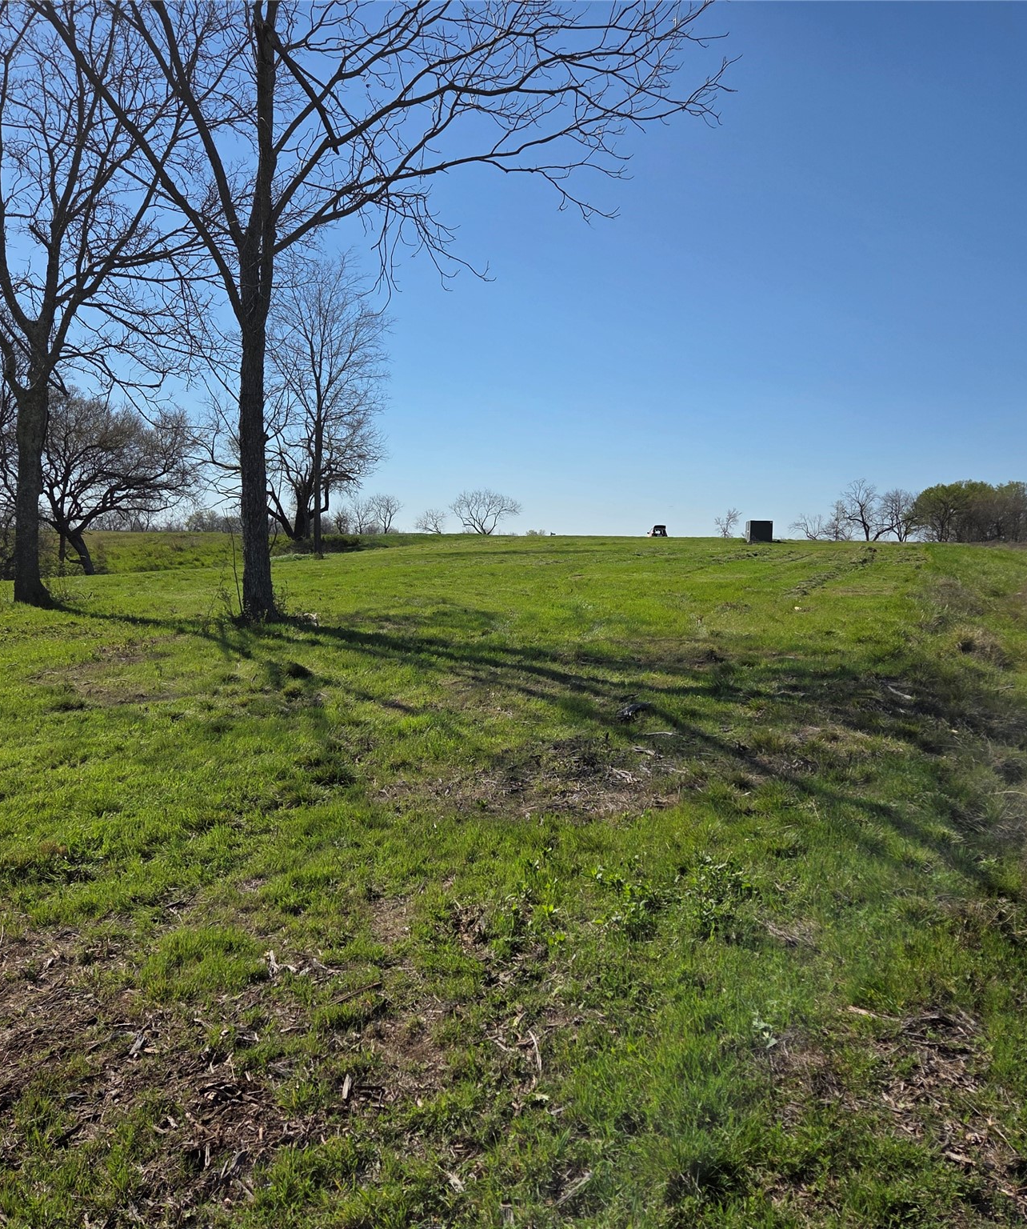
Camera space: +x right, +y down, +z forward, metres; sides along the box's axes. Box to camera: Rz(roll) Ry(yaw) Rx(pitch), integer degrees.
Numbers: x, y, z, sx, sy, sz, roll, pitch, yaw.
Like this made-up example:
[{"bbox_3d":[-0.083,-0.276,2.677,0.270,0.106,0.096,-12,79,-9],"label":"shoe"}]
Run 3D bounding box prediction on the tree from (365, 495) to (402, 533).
[{"bbox_3d":[-15.952,-12.508,135.000,4.444,4.921,4.286,0,4,0],"label":"tree"}]

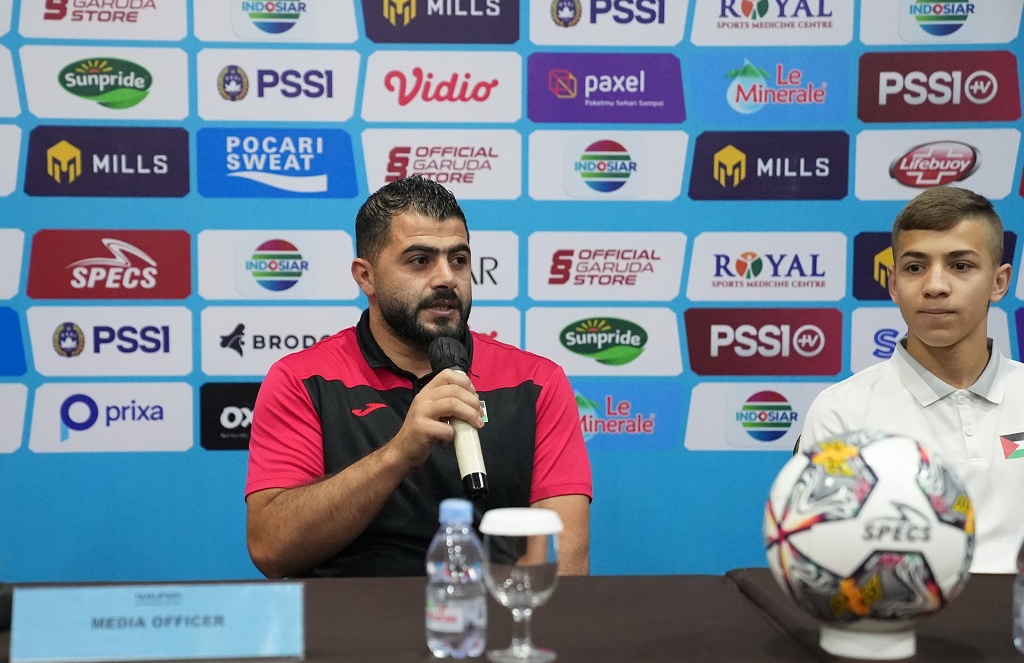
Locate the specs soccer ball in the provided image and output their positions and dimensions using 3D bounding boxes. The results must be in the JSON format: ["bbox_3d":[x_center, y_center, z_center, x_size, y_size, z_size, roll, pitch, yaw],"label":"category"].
[{"bbox_3d":[0.381,0.224,2.132,0.220,0.232,0.220,0,5,0],"label":"specs soccer ball"}]

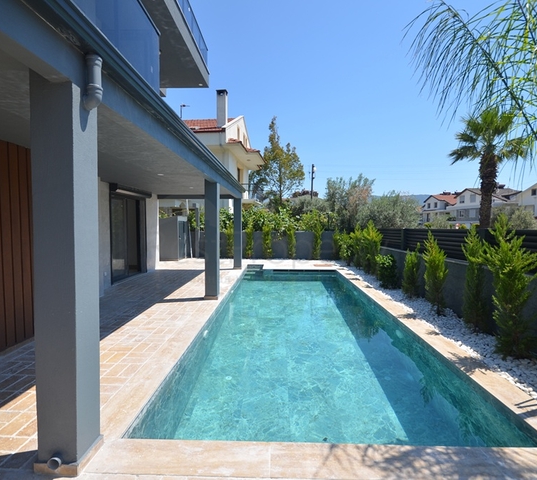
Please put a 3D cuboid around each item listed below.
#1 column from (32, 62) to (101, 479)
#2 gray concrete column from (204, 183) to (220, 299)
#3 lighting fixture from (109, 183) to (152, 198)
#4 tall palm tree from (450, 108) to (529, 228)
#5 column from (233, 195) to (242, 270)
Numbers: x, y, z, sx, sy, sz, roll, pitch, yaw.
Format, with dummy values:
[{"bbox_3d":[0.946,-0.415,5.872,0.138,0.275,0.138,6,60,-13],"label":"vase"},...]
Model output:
[{"bbox_3d":[-1.356,0.257,2.019,0.270,2.495,0.270,0,3,2],"label":"column"},{"bbox_3d":[-1.214,0.014,6.546,0.270,2.495,0.270,0,3,2],"label":"gray concrete column"},{"bbox_3d":[-3.902,-1.372,8.720,0.178,0.194,2.122,0,3,2],"label":"lighting fixture"},{"bbox_3d":[8.854,-2.106,12.142,3.200,6.246,3.200,0,3,2],"label":"tall palm tree"},{"bbox_3d":[-1.081,-0.214,10.815,0.270,2.495,0.270,0,3,2],"label":"column"}]

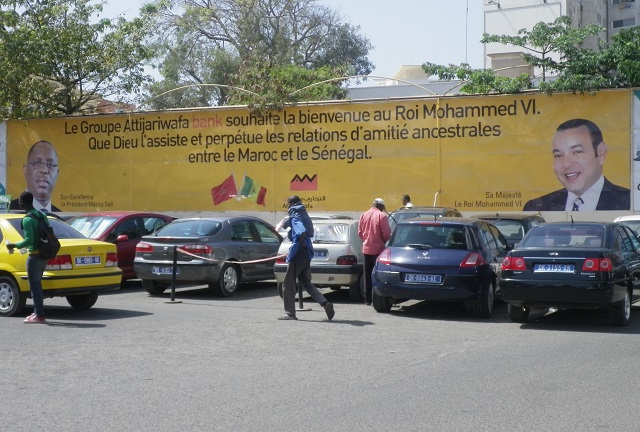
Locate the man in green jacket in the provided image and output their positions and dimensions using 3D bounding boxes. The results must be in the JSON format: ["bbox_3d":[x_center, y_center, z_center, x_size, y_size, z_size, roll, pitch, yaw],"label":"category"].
[{"bbox_3d":[-4.070,0.591,15.101,0.550,1.810,0.520,0,0,15],"label":"man in green jacket"}]

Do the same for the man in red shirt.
[{"bbox_3d":[0.910,0.606,17.951,0.550,1.770,0.360,0,0,20],"label":"man in red shirt"}]

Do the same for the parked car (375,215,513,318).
[{"bbox_3d":[2.178,0.762,17.175,1.770,1.460,4.210,0,0,20],"label":"parked car"}]

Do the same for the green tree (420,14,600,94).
[{"bbox_3d":[5.300,-1.876,28.997,4.600,6.700,4.500,0,0,22],"label":"green tree"}]

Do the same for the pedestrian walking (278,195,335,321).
[{"bbox_3d":[-0.200,0.615,15.451,0.780,1.760,0.520,0,0,2],"label":"pedestrian walking"}]

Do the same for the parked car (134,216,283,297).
[{"bbox_3d":[-1.816,0.766,21.012,1.770,1.440,4.570,0,0,22],"label":"parked car"}]

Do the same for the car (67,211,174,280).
[{"bbox_3d":[-4.520,0.735,21.701,1.720,1.500,4.100,0,0,24],"label":"car"}]

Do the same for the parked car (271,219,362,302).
[{"bbox_3d":[0.639,0.788,19.972,1.660,1.400,3.900,0,0,21],"label":"parked car"}]

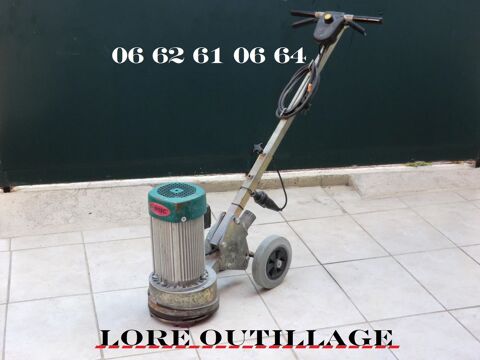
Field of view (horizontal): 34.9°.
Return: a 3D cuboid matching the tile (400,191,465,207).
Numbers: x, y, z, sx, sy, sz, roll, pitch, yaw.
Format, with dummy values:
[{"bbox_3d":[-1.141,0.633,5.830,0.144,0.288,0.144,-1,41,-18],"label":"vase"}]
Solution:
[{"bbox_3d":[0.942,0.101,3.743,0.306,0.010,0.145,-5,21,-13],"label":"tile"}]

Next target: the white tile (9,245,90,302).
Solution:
[{"bbox_3d":[-0.759,0.367,3.040,0.302,0.010,0.459,-5,20,-13],"label":"white tile"}]

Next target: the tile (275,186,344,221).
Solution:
[{"bbox_3d":[0.320,0.120,3.704,0.302,0.010,0.376,-5,20,-13],"label":"tile"}]

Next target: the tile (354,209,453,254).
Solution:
[{"bbox_3d":[0.719,0.230,3.390,0.302,0.010,0.459,-5,20,-13],"label":"tile"}]

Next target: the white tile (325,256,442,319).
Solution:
[{"bbox_3d":[0.537,0.409,2.899,0.302,0.010,0.459,-5,20,-13],"label":"white tile"}]

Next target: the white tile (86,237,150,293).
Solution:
[{"bbox_3d":[-0.464,0.340,3.110,0.302,0.010,0.459,-5,20,-13],"label":"white tile"}]

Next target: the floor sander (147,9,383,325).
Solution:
[{"bbox_3d":[0.070,-0.097,2.912,0.453,0.949,1.162,15,25,34],"label":"floor sander"}]

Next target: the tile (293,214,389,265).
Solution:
[{"bbox_3d":[0.423,0.258,3.320,0.302,0.010,0.459,-5,20,-13],"label":"tile"}]

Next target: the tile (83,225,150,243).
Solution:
[{"bbox_3d":[-0.536,0.244,3.376,0.302,0.010,0.119,-5,20,-13],"label":"tile"}]

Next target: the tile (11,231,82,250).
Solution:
[{"bbox_3d":[-0.832,0.270,3.311,0.302,0.010,0.129,-5,20,-13],"label":"tile"}]

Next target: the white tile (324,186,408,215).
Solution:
[{"bbox_3d":[0.615,0.092,3.774,0.302,0.010,0.376,-5,20,-13],"label":"white tile"}]

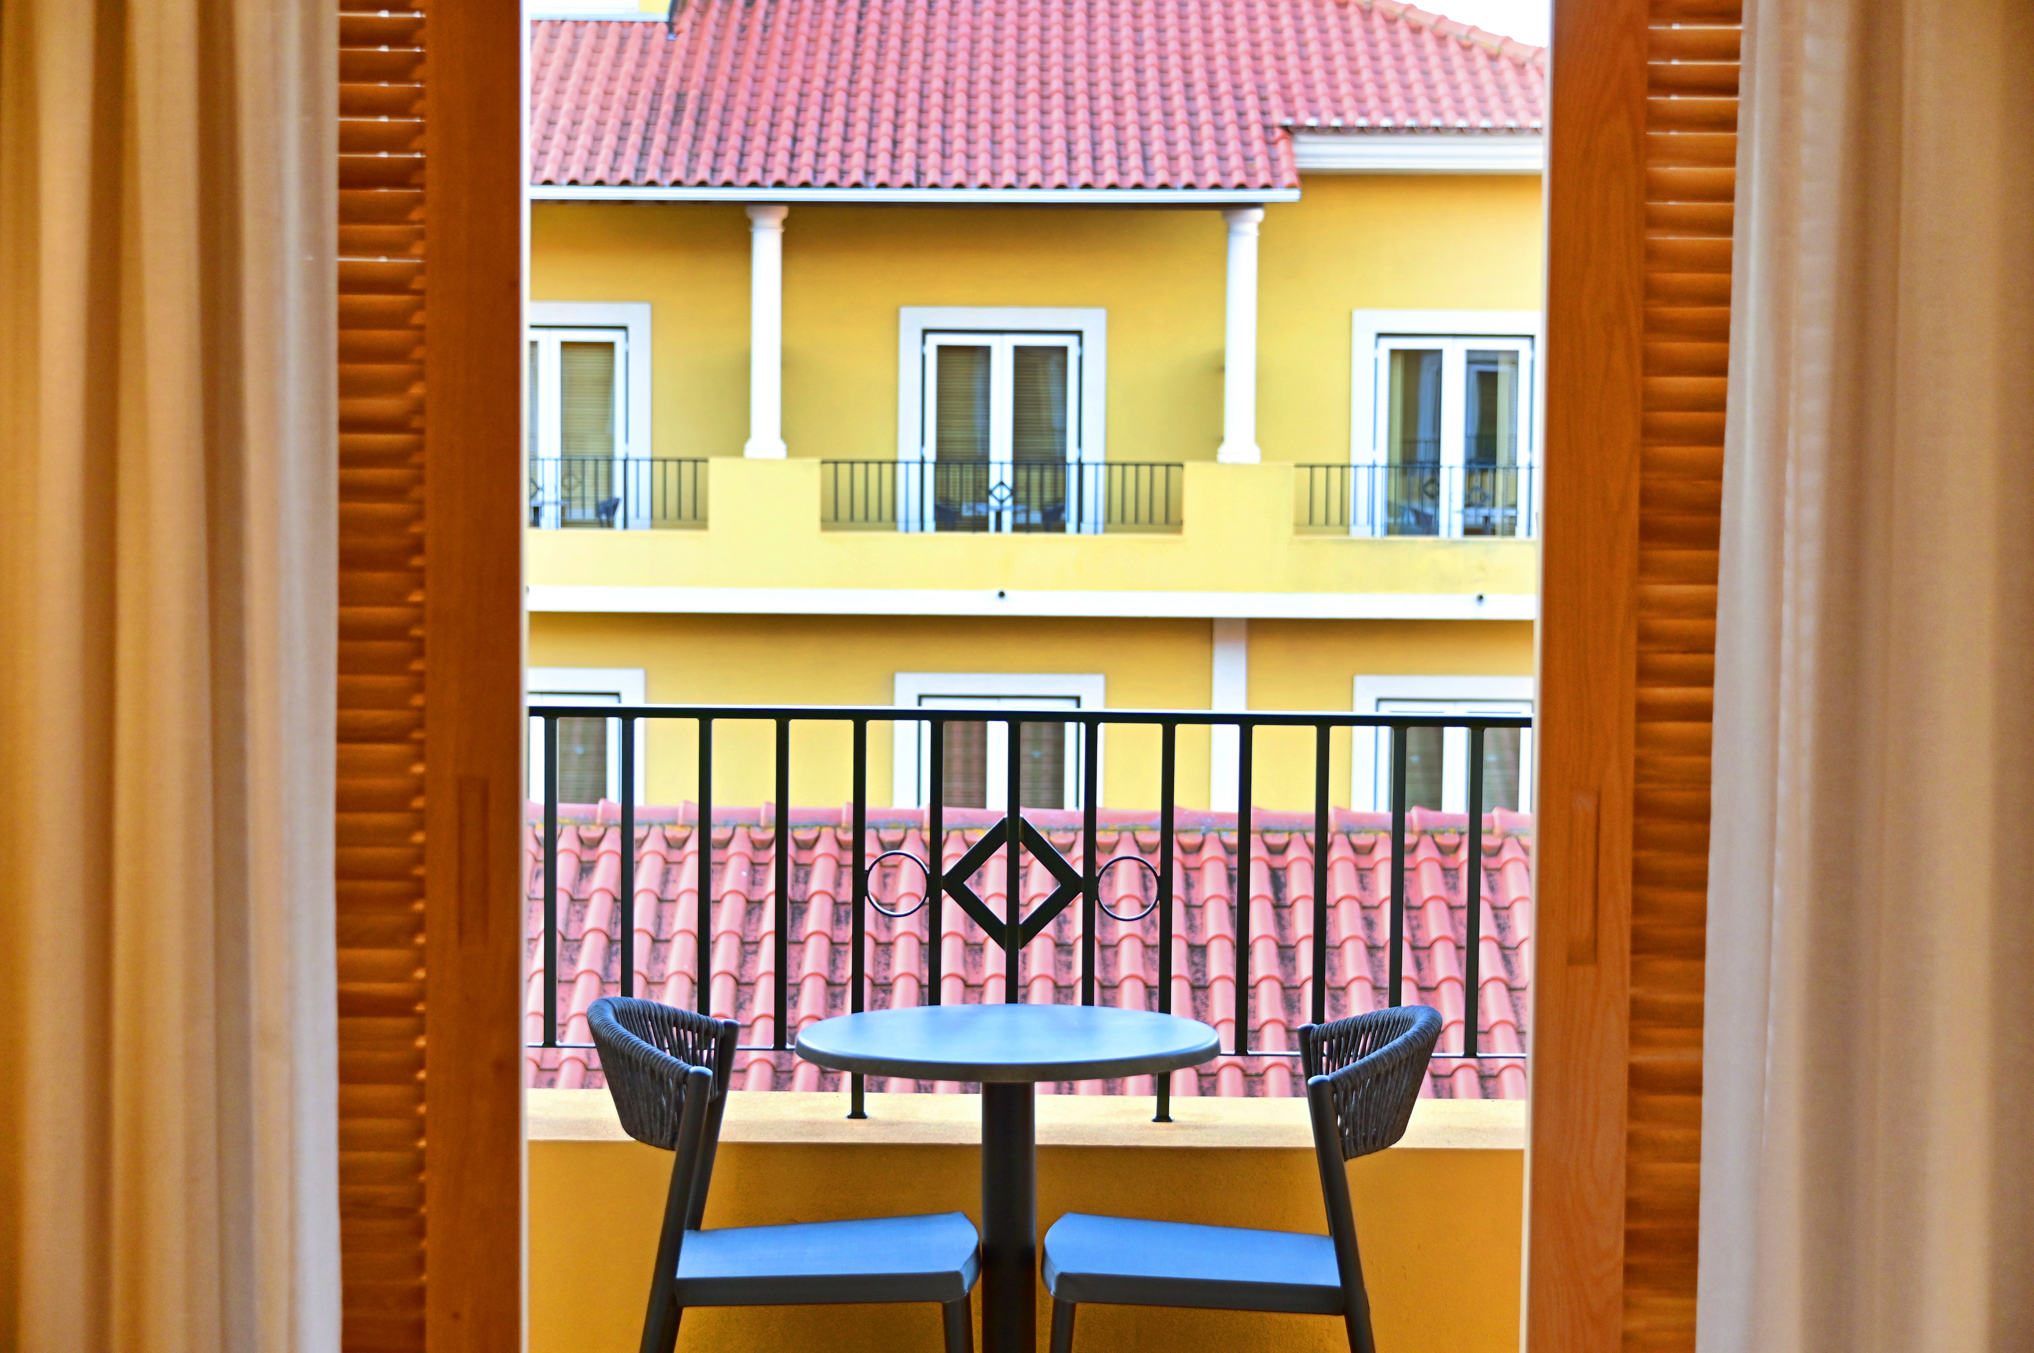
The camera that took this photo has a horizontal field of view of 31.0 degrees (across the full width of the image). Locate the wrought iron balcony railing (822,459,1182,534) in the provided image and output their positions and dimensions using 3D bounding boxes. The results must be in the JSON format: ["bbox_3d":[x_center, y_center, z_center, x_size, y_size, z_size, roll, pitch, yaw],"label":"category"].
[{"bbox_3d":[-0.128,-1.531,31.300,3.086,0.609,0.060,1,3,2],"label":"wrought iron balcony railing"}]

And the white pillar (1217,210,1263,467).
[{"bbox_3d":[1.903,-2.895,31.200,0.360,2.166,0.370,1,3,2],"label":"white pillar"}]

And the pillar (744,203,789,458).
[{"bbox_3d":[-2.134,-2.939,31.346,0.368,2.156,0.370,1,3,2],"label":"pillar"}]

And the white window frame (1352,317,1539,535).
[{"bbox_3d":[3.891,-1.994,32.751,1.815,2.536,0.150,1,3,2],"label":"white window frame"}]

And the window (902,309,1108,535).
[{"bbox_3d":[-0.128,-2.035,32.896,1.859,2.526,0.150,1,3,2],"label":"window"}]

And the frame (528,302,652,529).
[{"bbox_3d":[-4.217,-2.090,33.043,1.865,2.545,0.150,1,3,2],"label":"frame"}]

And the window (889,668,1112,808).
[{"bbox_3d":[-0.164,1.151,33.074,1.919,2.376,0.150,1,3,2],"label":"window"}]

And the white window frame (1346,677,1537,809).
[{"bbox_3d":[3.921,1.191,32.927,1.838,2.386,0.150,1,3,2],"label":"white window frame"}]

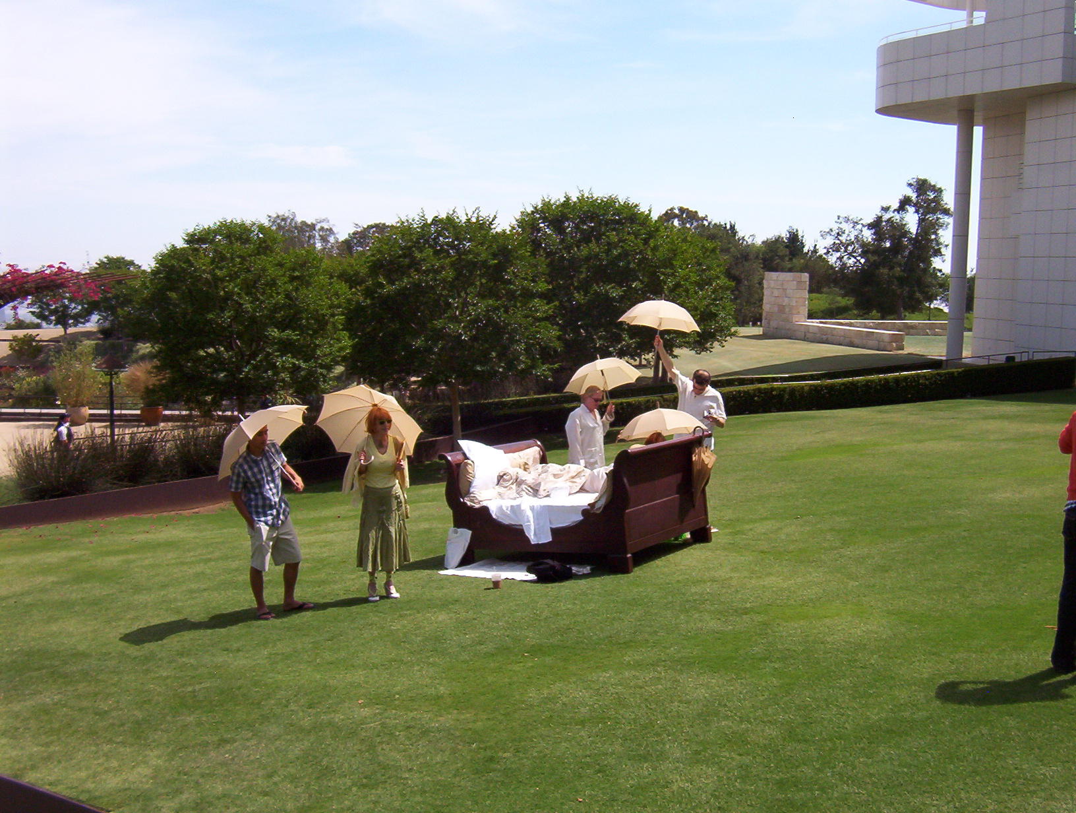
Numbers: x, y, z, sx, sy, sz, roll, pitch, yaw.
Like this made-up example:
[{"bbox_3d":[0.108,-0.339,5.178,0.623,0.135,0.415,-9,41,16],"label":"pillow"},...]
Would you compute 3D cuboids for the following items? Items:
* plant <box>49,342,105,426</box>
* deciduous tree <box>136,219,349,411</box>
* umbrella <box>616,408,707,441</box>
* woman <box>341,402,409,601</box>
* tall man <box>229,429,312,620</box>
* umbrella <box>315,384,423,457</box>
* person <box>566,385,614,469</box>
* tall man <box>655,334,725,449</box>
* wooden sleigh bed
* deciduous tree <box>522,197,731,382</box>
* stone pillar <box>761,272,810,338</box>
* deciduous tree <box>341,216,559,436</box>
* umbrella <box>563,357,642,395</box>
[{"bbox_3d":[-13.992,-0.674,34.210,1.682,2.529,1.600,0,8,0],"label":"plant"},{"bbox_3d":[-5.849,-1.123,22.549,4.266,5.176,4.200,0,8,0],"label":"deciduous tree"},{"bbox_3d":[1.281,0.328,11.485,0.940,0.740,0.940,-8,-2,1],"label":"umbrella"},{"bbox_3d":[-1.373,0.843,9.678,0.570,1.714,0.440,-2,8,-17],"label":"woman"},{"bbox_3d":[-2.439,1.019,10.189,0.480,1.750,0.600,6,9,41],"label":"tall man"},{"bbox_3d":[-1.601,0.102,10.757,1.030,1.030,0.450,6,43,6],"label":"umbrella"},{"bbox_3d":[0.616,0.606,13.305,0.420,1.720,0.500,4,8,30],"label":"person"},{"bbox_3d":[1.590,0.263,11.889,0.730,2.061,0.500,1,8,10],"label":"tall man"},{"bbox_3d":[0.428,0.986,12.057,2.461,1.173,1.586,-3,3,37],"label":"wooden sleigh bed"},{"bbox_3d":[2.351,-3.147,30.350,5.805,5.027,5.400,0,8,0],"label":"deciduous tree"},{"bbox_3d":[11.752,-4.810,53.143,0.680,3.021,2.930,-3,8,-19],"label":"stone pillar"},{"bbox_3d":[-1.825,-1.485,24.000,4.600,5.400,4.500,0,7,0],"label":"deciduous tree"},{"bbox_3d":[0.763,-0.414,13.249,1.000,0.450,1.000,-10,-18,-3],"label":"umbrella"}]

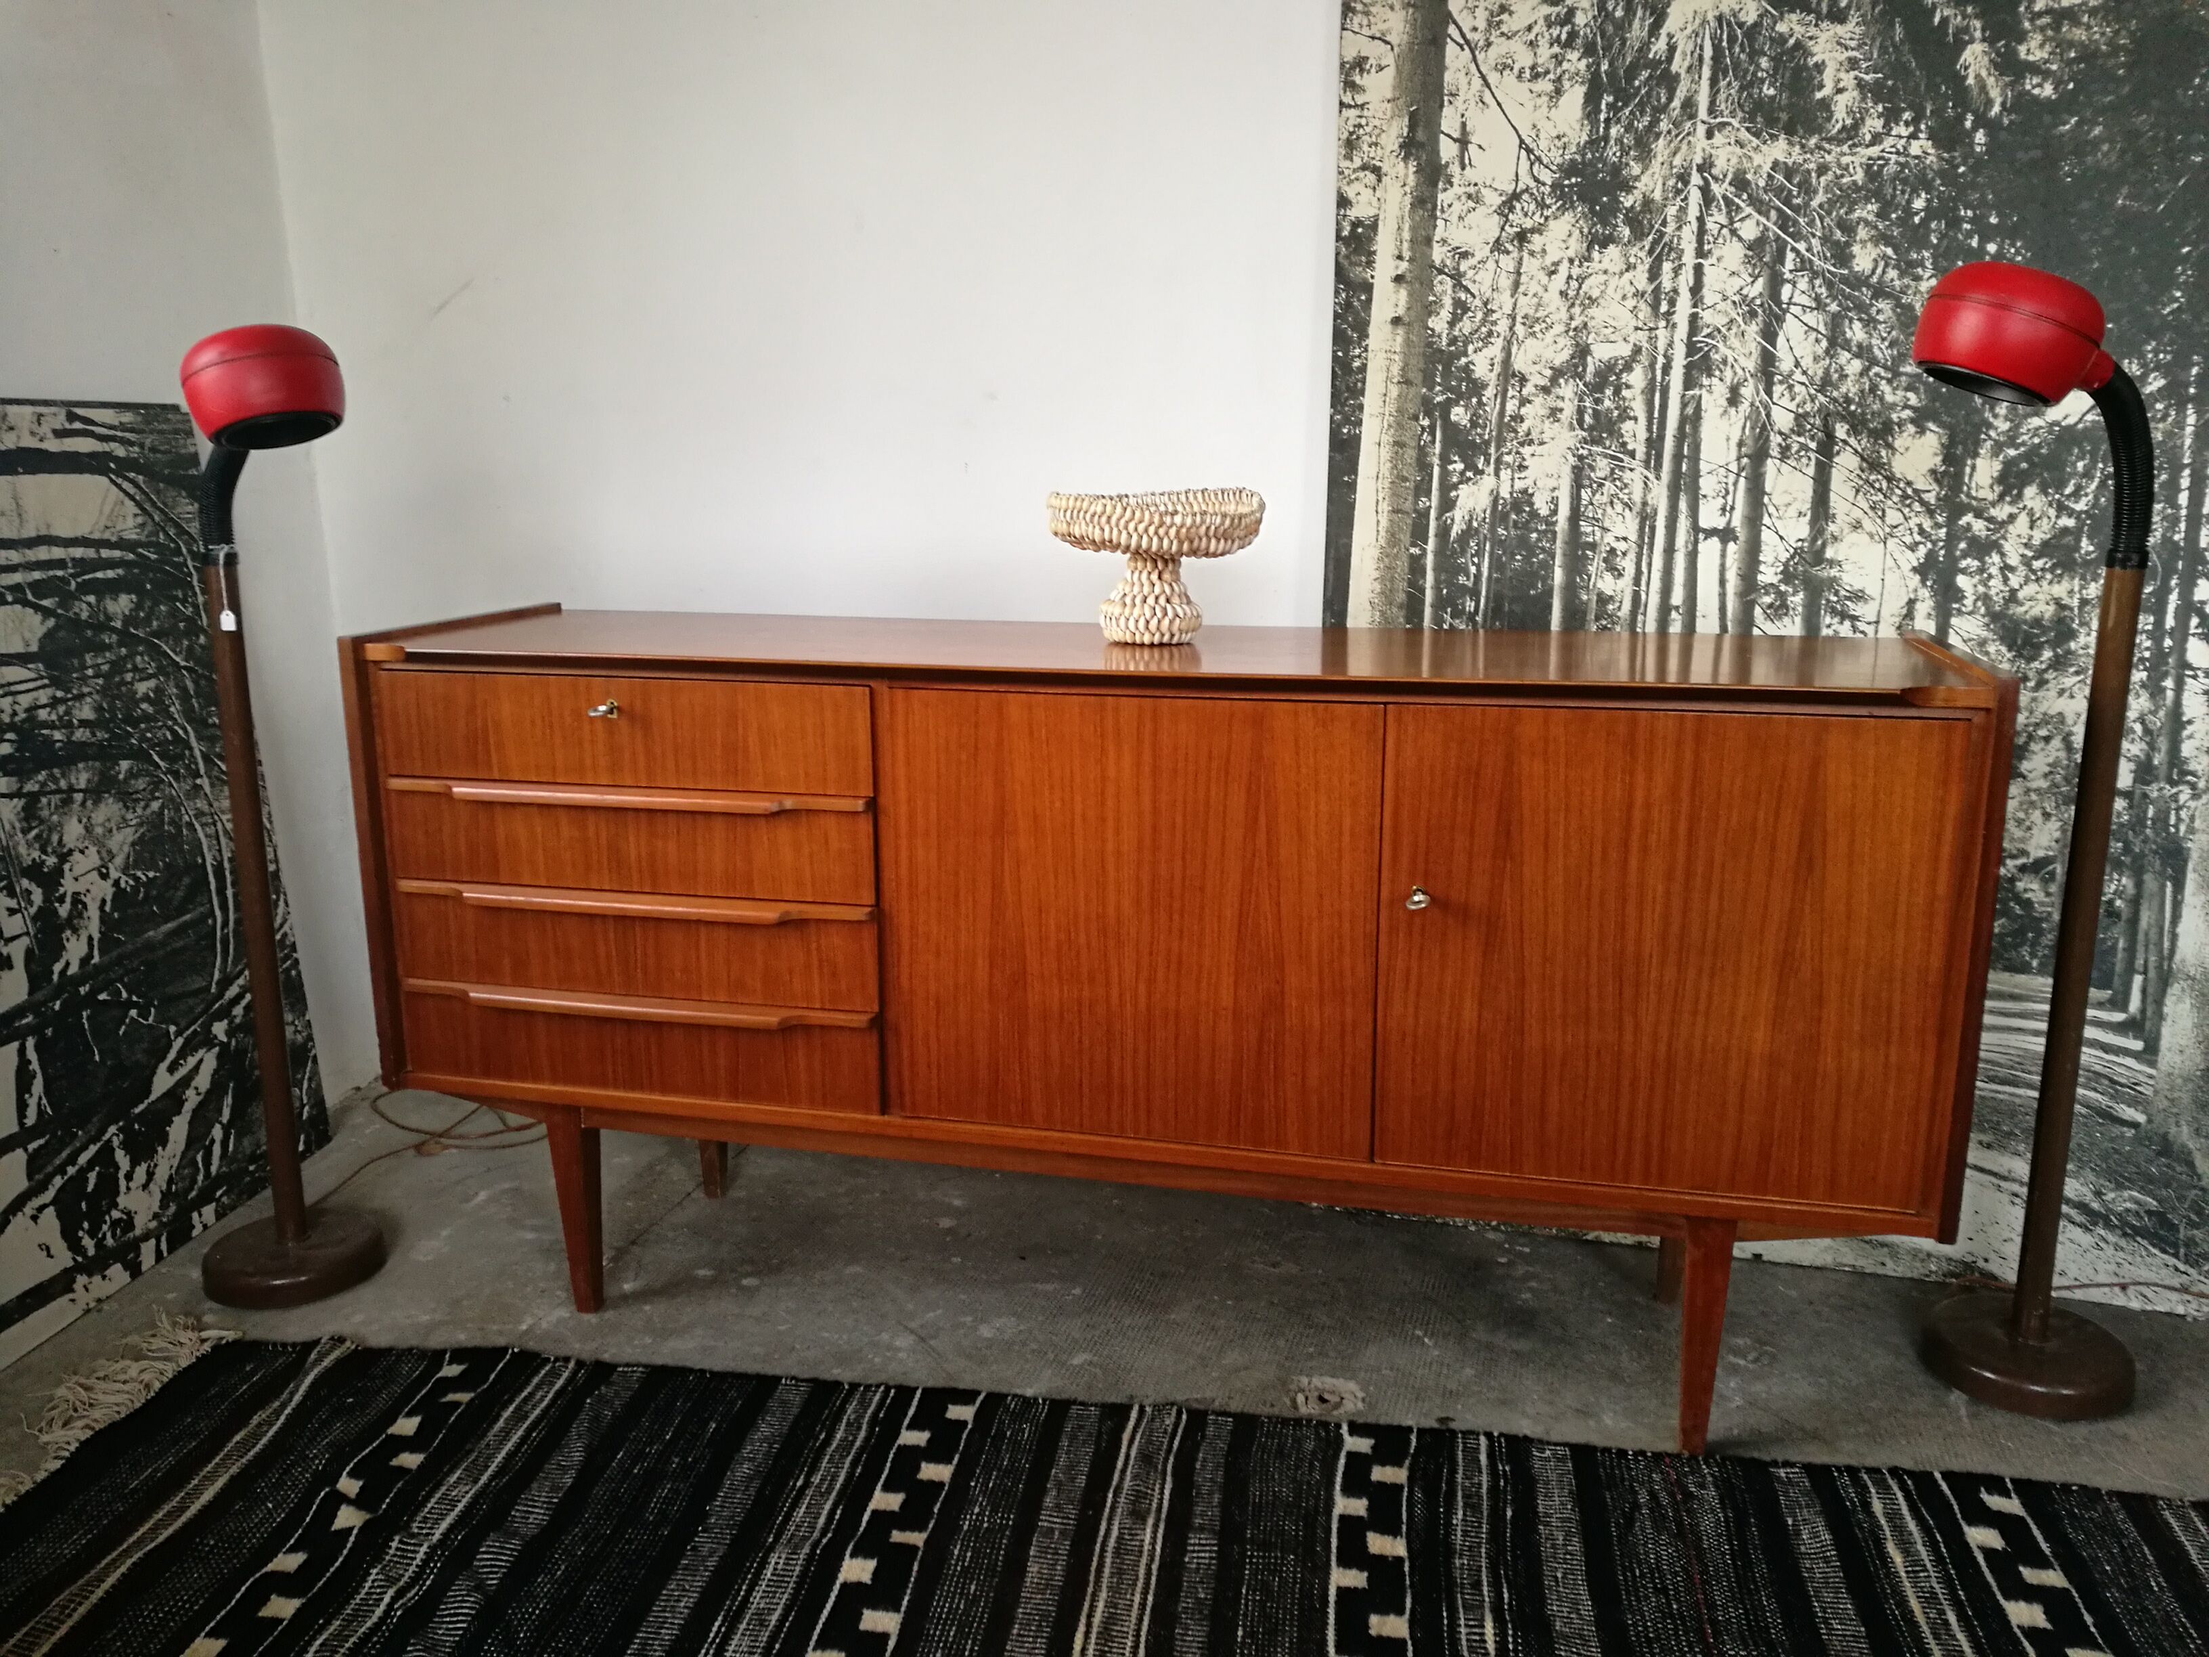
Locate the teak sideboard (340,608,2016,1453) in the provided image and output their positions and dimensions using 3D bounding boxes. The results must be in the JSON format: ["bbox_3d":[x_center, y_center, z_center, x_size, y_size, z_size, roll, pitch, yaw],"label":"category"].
[{"bbox_3d":[0.031,0.192,2.078,1.770,0.848,0.446,3,12,14],"label":"teak sideboard"}]

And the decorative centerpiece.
[{"bbox_3d":[0.066,-0.309,2.029,0.258,0.175,0.250,3,12,14],"label":"decorative centerpiece"}]

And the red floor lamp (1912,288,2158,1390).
[{"bbox_3d":[1.026,0.025,1.904,0.331,1.245,0.218,2,12,11],"label":"red floor lamp"}]

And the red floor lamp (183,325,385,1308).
[{"bbox_3d":[-1.020,0.004,2.126,0.331,1.200,0.218,7,14,31],"label":"red floor lamp"}]

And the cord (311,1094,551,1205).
[{"bbox_3d":[-1.064,0.485,2.699,0.410,0.022,0.500,3,12,14],"label":"cord"}]

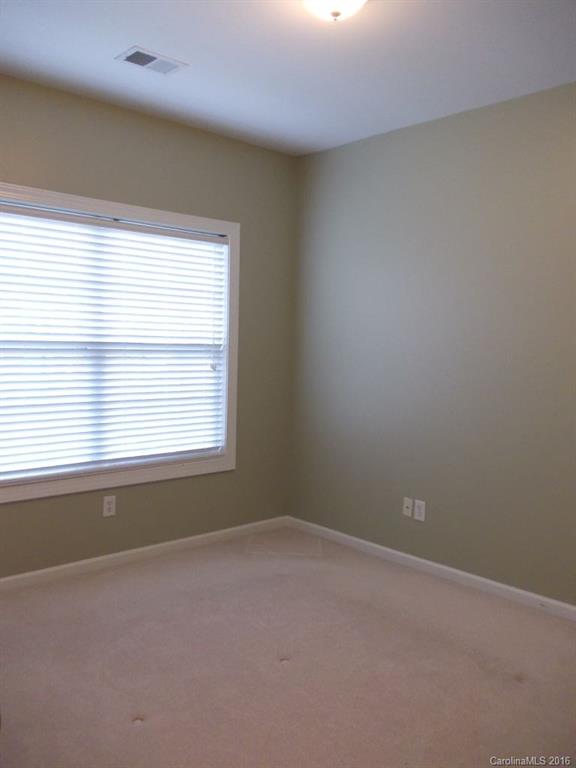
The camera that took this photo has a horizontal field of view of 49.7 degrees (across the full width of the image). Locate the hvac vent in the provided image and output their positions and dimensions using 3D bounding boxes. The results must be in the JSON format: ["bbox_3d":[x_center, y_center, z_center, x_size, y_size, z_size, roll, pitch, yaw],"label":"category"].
[{"bbox_3d":[-0.648,-1.542,2.995,0.292,0.015,0.197,-2,6,-42],"label":"hvac vent"}]

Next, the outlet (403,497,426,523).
[{"bbox_3d":[0.772,0.767,3.810,0.012,0.116,0.157,-2,6,-42],"label":"outlet"}]

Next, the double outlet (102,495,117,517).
[{"bbox_3d":[-1.048,0.723,3.669,0.072,0.115,0.012,-2,6,-42],"label":"double outlet"}]

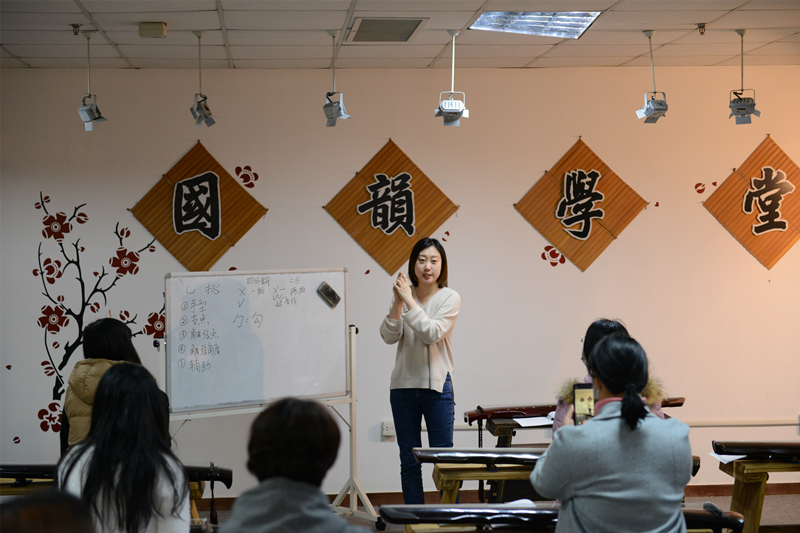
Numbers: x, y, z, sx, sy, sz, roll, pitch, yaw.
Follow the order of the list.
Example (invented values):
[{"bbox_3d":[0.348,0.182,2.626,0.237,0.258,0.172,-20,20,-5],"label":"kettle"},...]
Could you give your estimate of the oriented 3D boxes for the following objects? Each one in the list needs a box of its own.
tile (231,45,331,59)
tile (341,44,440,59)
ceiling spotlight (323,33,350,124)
[{"bbox_3d":[-0.654,-1.204,8.655,0.595,0.020,0.595,-1,1,-5],"label":"tile"},{"bbox_3d":[-0.054,-1.214,8.721,0.600,0.020,0.612,-1,1,-5],"label":"tile"},{"bbox_3d":[-0.320,-0.944,7.833,0.170,0.479,0.170,0,1,45],"label":"ceiling spotlight"}]

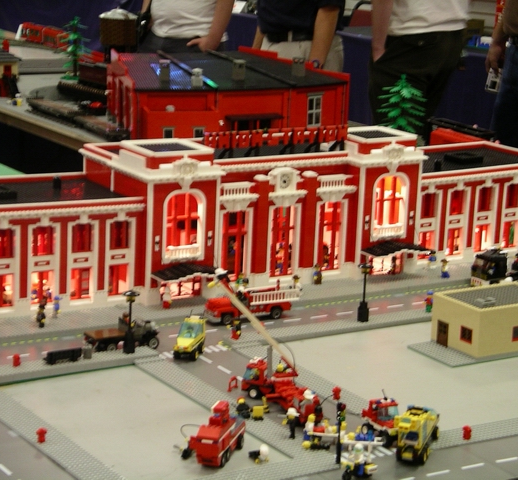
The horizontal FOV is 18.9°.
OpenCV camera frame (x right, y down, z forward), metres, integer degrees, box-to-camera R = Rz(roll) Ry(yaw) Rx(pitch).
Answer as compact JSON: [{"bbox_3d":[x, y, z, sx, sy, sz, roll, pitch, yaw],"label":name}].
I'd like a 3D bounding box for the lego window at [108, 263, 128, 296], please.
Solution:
[{"bbox_3d":[-0.273,0.079,3.015,0.046,0.058,0.011,-6,15,-32],"label":"lego window"}]

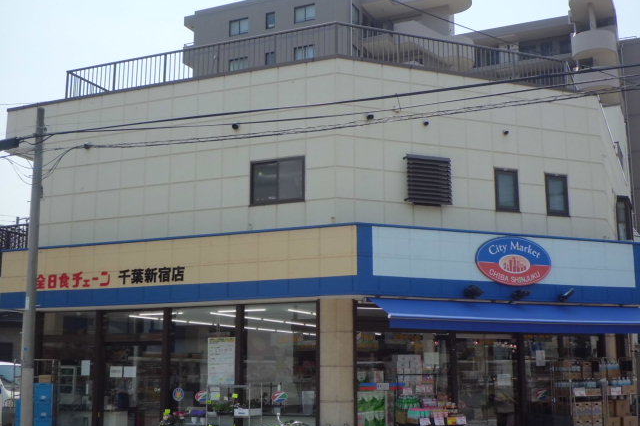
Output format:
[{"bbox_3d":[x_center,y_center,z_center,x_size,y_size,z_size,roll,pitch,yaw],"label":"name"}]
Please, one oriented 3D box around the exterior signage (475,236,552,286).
[{"bbox_3d":[3.504,0.866,15.664,1.594,0.880,0.130,4,-12,-22],"label":"exterior signage"}]

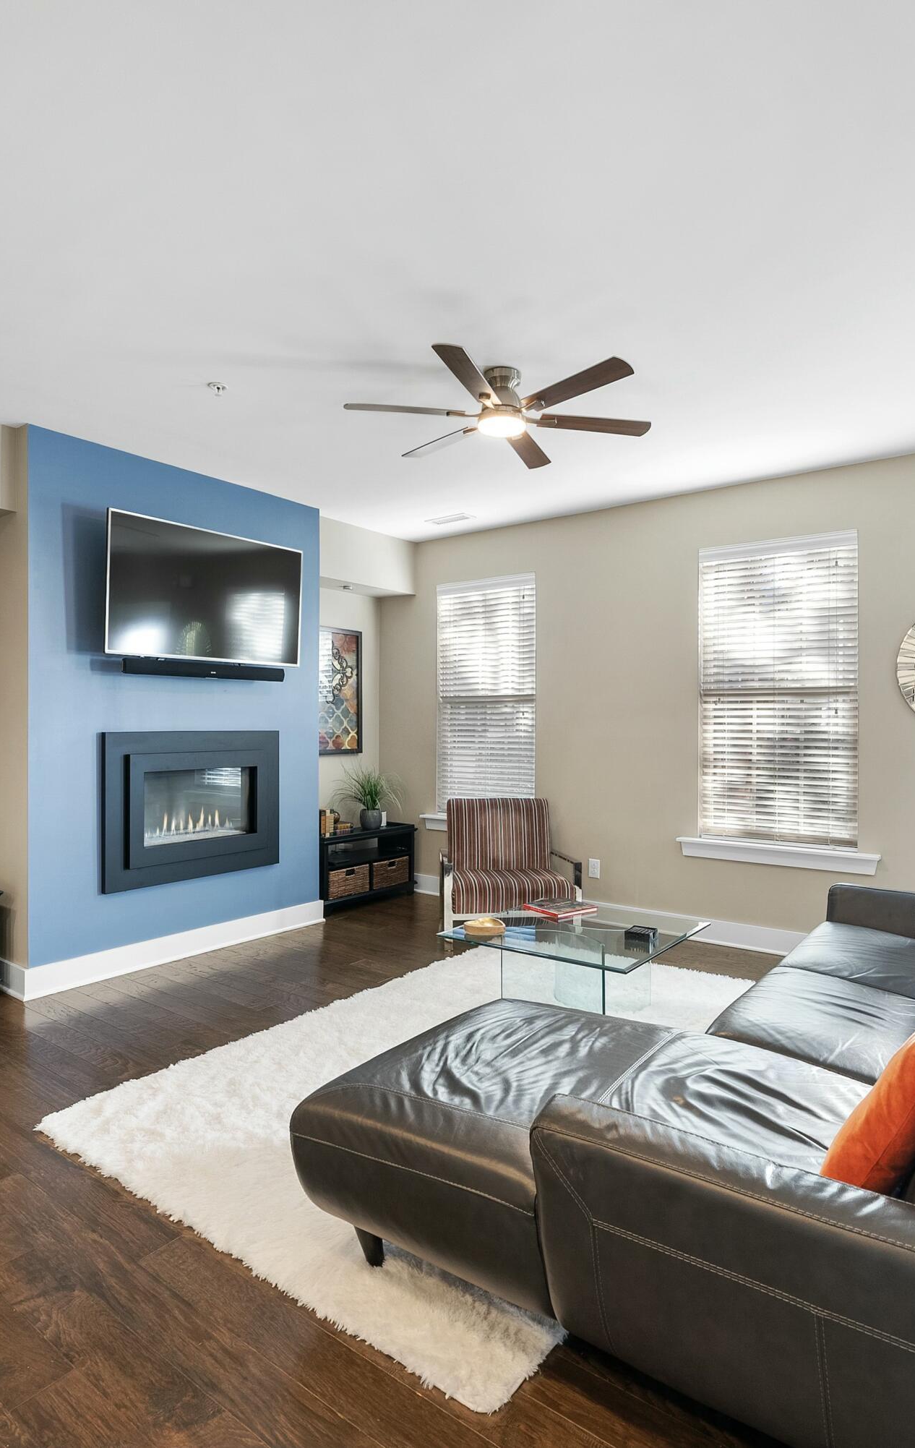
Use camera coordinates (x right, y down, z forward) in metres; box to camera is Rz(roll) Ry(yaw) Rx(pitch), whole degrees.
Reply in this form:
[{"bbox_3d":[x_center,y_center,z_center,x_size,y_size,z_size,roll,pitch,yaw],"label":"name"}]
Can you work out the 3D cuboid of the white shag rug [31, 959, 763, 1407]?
[{"bbox_3d":[0.202,1.300,3.114,1.780,0.040,2.800,0,0,38],"label":"white shag rug"}]

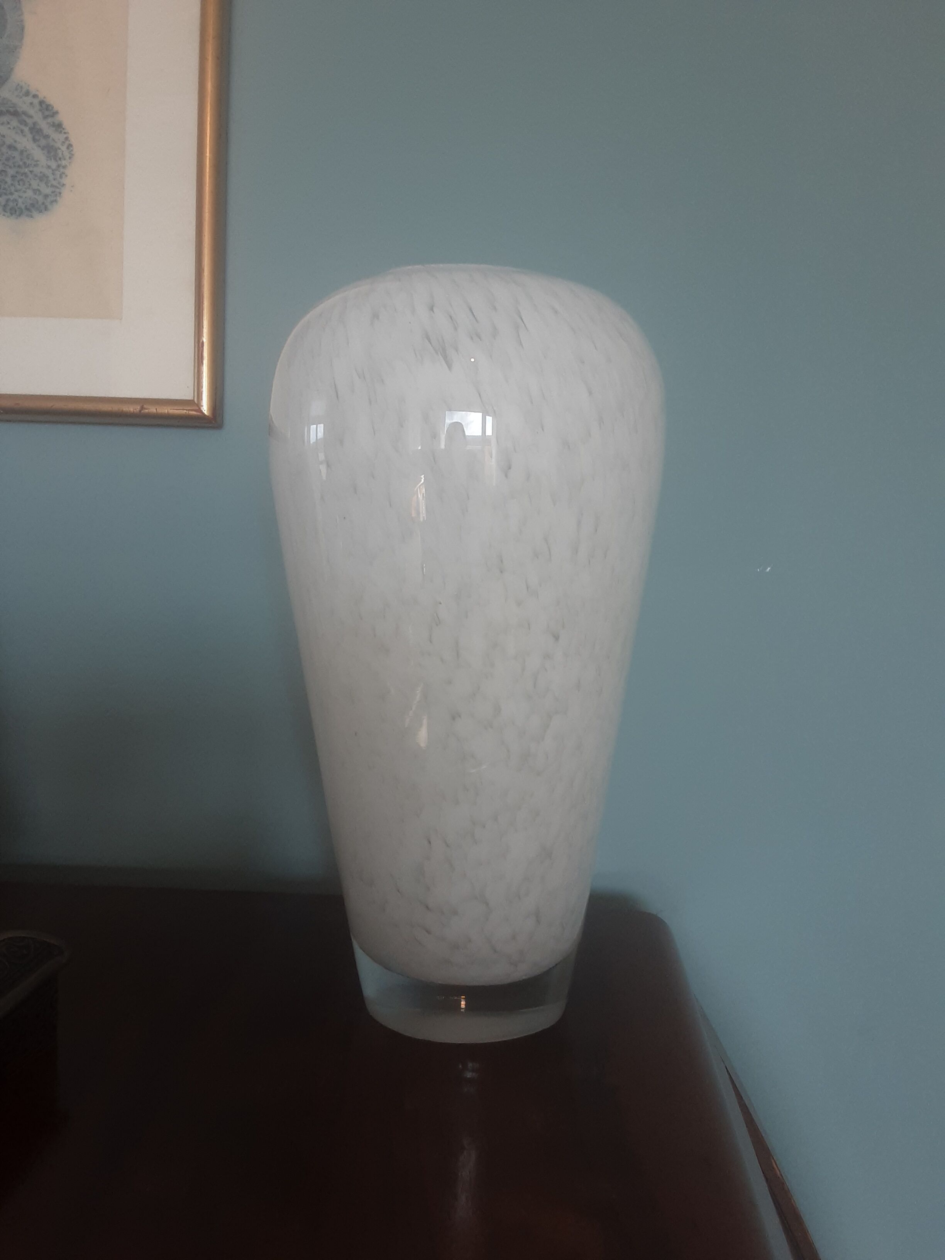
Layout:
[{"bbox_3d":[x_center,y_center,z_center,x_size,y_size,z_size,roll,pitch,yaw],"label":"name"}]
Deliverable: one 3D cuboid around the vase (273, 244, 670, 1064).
[{"bbox_3d":[-0.004,0.009,0.507,0.193,0.355,0.193,1,1,0],"label":"vase"}]

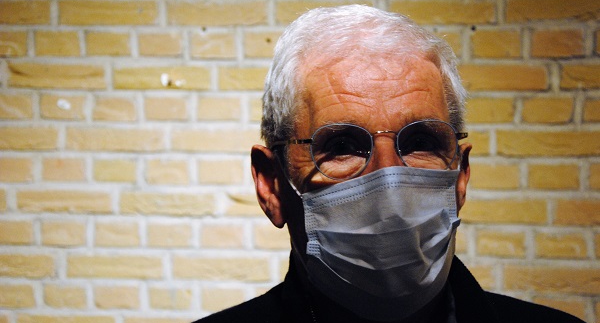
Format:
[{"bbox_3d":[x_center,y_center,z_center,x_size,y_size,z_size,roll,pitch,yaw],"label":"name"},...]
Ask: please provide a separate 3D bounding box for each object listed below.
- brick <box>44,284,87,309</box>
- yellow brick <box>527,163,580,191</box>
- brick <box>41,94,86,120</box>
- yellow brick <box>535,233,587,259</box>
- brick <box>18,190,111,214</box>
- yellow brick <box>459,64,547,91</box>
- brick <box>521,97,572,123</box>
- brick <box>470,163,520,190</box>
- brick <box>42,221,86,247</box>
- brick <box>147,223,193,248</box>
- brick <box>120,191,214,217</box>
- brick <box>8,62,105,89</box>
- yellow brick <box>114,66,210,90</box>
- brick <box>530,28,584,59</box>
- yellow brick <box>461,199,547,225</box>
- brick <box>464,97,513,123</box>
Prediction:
[{"bbox_3d":[-0.471,0.271,2.728,0.093,0.052,0.120,1,6,10],"label":"brick"},{"bbox_3d":[0.493,0.023,2.535,0.095,0.050,0.120,1,6,10],"label":"yellow brick"},{"bbox_3d":[-0.497,-0.131,2.935,0.102,0.054,0.215,1,8,9],"label":"brick"},{"bbox_3d":[0.508,0.157,2.546,0.097,0.050,0.120,1,6,10],"label":"yellow brick"},{"bbox_3d":[-0.510,0.084,2.912,0.214,0.053,0.103,1,6,10],"label":"brick"},{"bbox_3d":[0.409,-0.178,2.724,0.215,0.055,0.103,1,8,9],"label":"yellow brick"},{"bbox_3d":[0.479,-0.103,2.525,0.095,0.050,0.120,1,6,10],"label":"brick"},{"bbox_3d":[0.420,0.020,2.782,0.103,0.054,0.200,1,7,10],"label":"brick"},{"bbox_3d":[-0.473,0.143,2.715,0.097,0.052,0.120,1,6,10],"label":"brick"},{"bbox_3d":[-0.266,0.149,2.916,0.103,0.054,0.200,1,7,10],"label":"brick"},{"bbox_3d":[-0.279,0.088,2.870,0.213,0.054,0.103,1,6,10],"label":"brick"},{"bbox_3d":[-0.519,-0.192,2.873,0.218,0.056,0.103,1,8,9],"label":"brick"},{"bbox_3d":[-0.286,-0.186,2.836,0.214,0.052,0.103,1,8,9],"label":"yellow brick"},{"bbox_3d":[0.541,-0.254,2.749,0.104,0.056,0.215,1,8,9],"label":"brick"},{"bbox_3d":[0.409,0.099,2.745,0.217,0.054,0.105,1,7,10],"label":"yellow brick"},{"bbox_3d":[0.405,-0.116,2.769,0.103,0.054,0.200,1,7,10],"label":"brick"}]

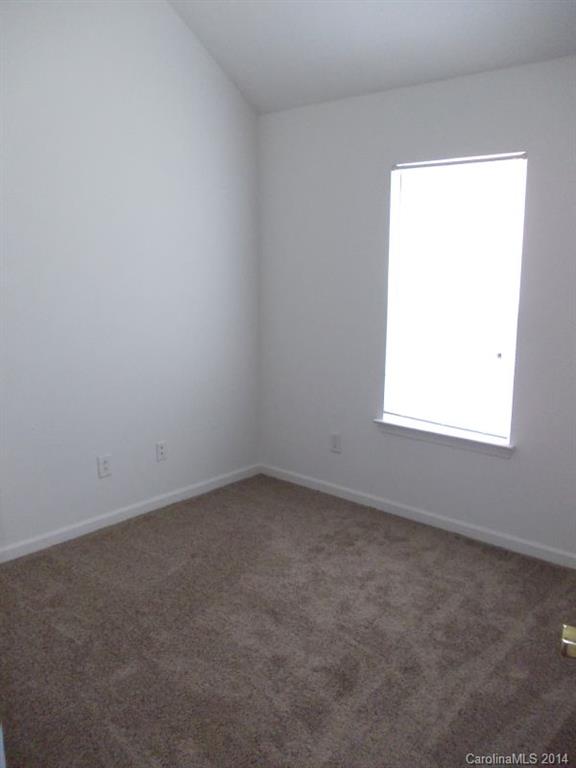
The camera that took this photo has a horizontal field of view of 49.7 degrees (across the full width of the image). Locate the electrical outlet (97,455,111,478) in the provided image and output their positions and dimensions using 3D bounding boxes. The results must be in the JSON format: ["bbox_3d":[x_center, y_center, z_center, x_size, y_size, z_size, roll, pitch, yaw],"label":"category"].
[{"bbox_3d":[-1.001,0.453,3.410,0.012,0.119,0.076,9,14,40],"label":"electrical outlet"}]

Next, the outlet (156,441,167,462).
[{"bbox_3d":[-0.745,0.403,3.698,0.012,0.119,0.076,9,14,40],"label":"outlet"}]

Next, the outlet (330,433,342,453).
[{"bbox_3d":[0.301,0.368,3.899,0.076,0.119,0.012,9,14,40],"label":"outlet"}]

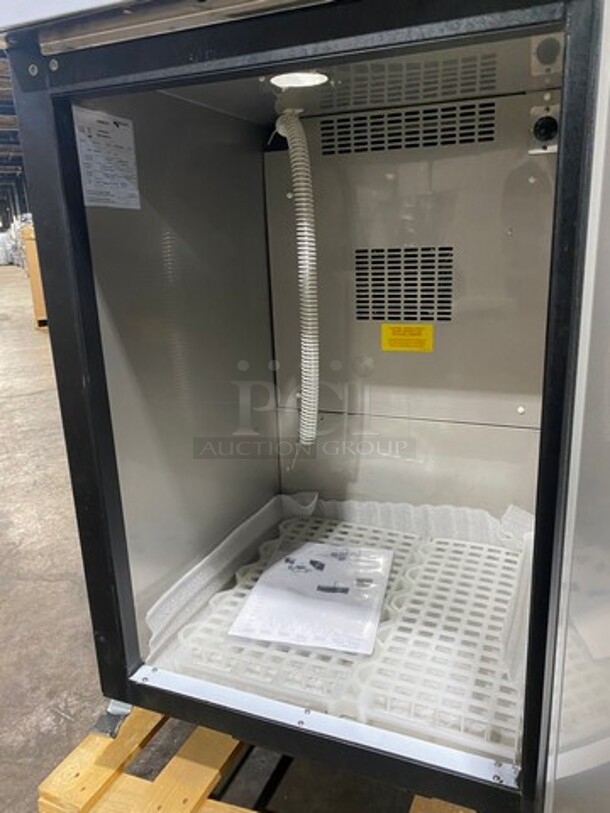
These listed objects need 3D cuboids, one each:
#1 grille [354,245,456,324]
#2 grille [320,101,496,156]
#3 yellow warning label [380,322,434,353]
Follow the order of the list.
[{"bbox_3d":[0.173,-0.214,1.079,0.172,0.125,0.010,4,17,22],"label":"grille"},{"bbox_3d":[0.163,-0.456,1.011,0.289,0.053,0.010,4,17,22],"label":"grille"},{"bbox_3d":[0.185,-0.123,1.102,0.095,0.049,0.003,4,17,22],"label":"yellow warning label"}]

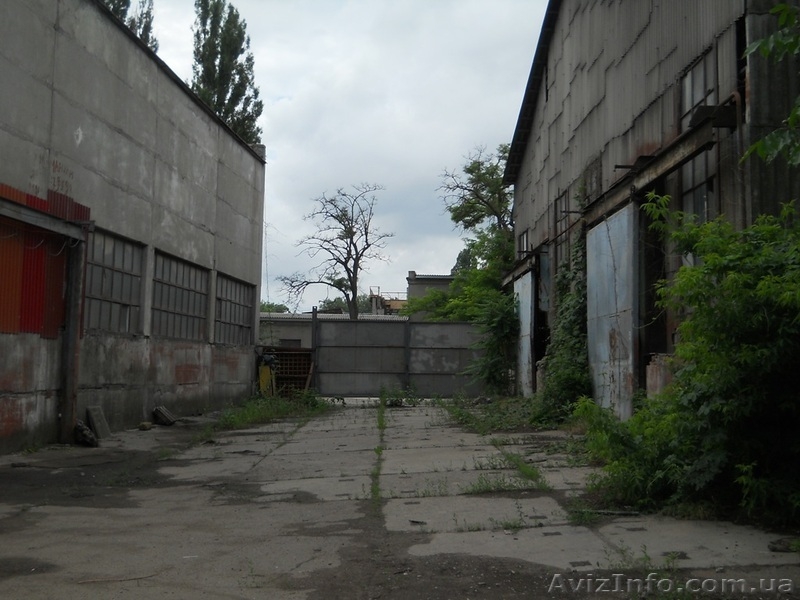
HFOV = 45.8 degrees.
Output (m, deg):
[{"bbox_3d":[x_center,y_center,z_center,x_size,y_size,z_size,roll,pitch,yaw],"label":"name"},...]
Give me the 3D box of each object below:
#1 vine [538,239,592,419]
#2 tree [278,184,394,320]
[{"bbox_3d":[4.180,0.740,24.600,1.200,4.500,3.600,1,-4,0],"label":"vine"},{"bbox_3d":[-3.080,-0.550,46.000,5.600,10.000,5.100,1,-4,0],"label":"tree"}]

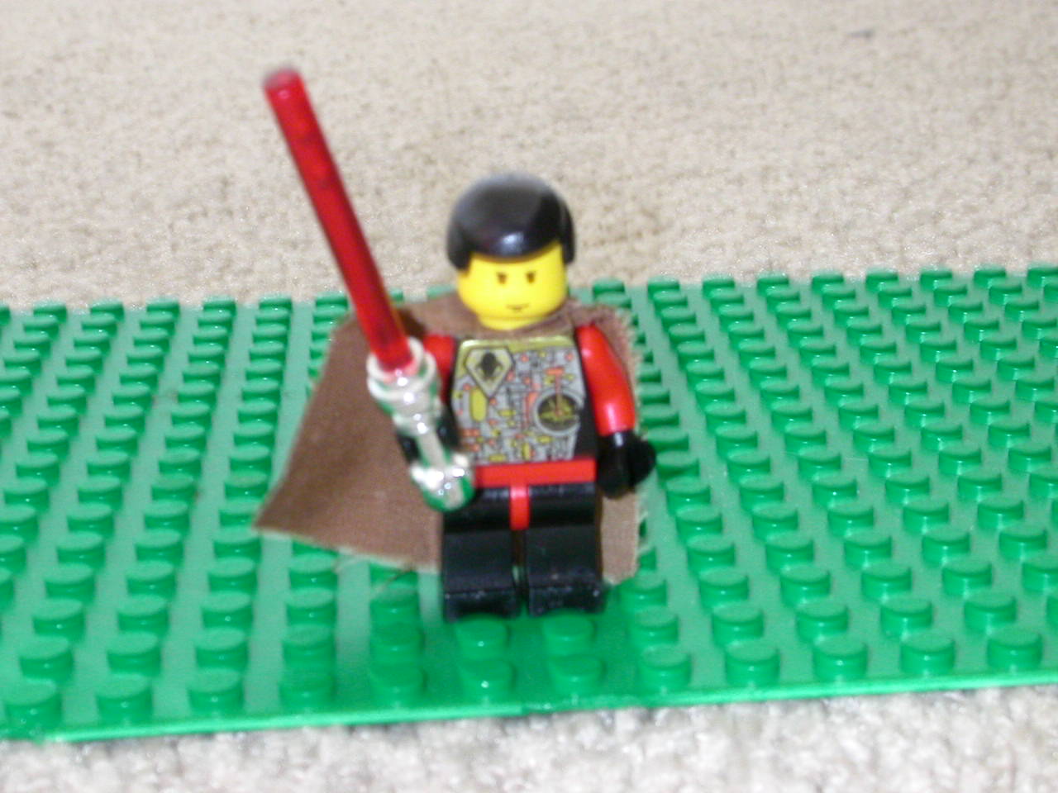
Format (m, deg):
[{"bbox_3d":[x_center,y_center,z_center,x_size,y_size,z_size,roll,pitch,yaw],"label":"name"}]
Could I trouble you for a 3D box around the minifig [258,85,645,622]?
[{"bbox_3d":[-0.008,-0.005,0.191,0.039,0.055,0.024,-3,20,-3],"label":"minifig"}]

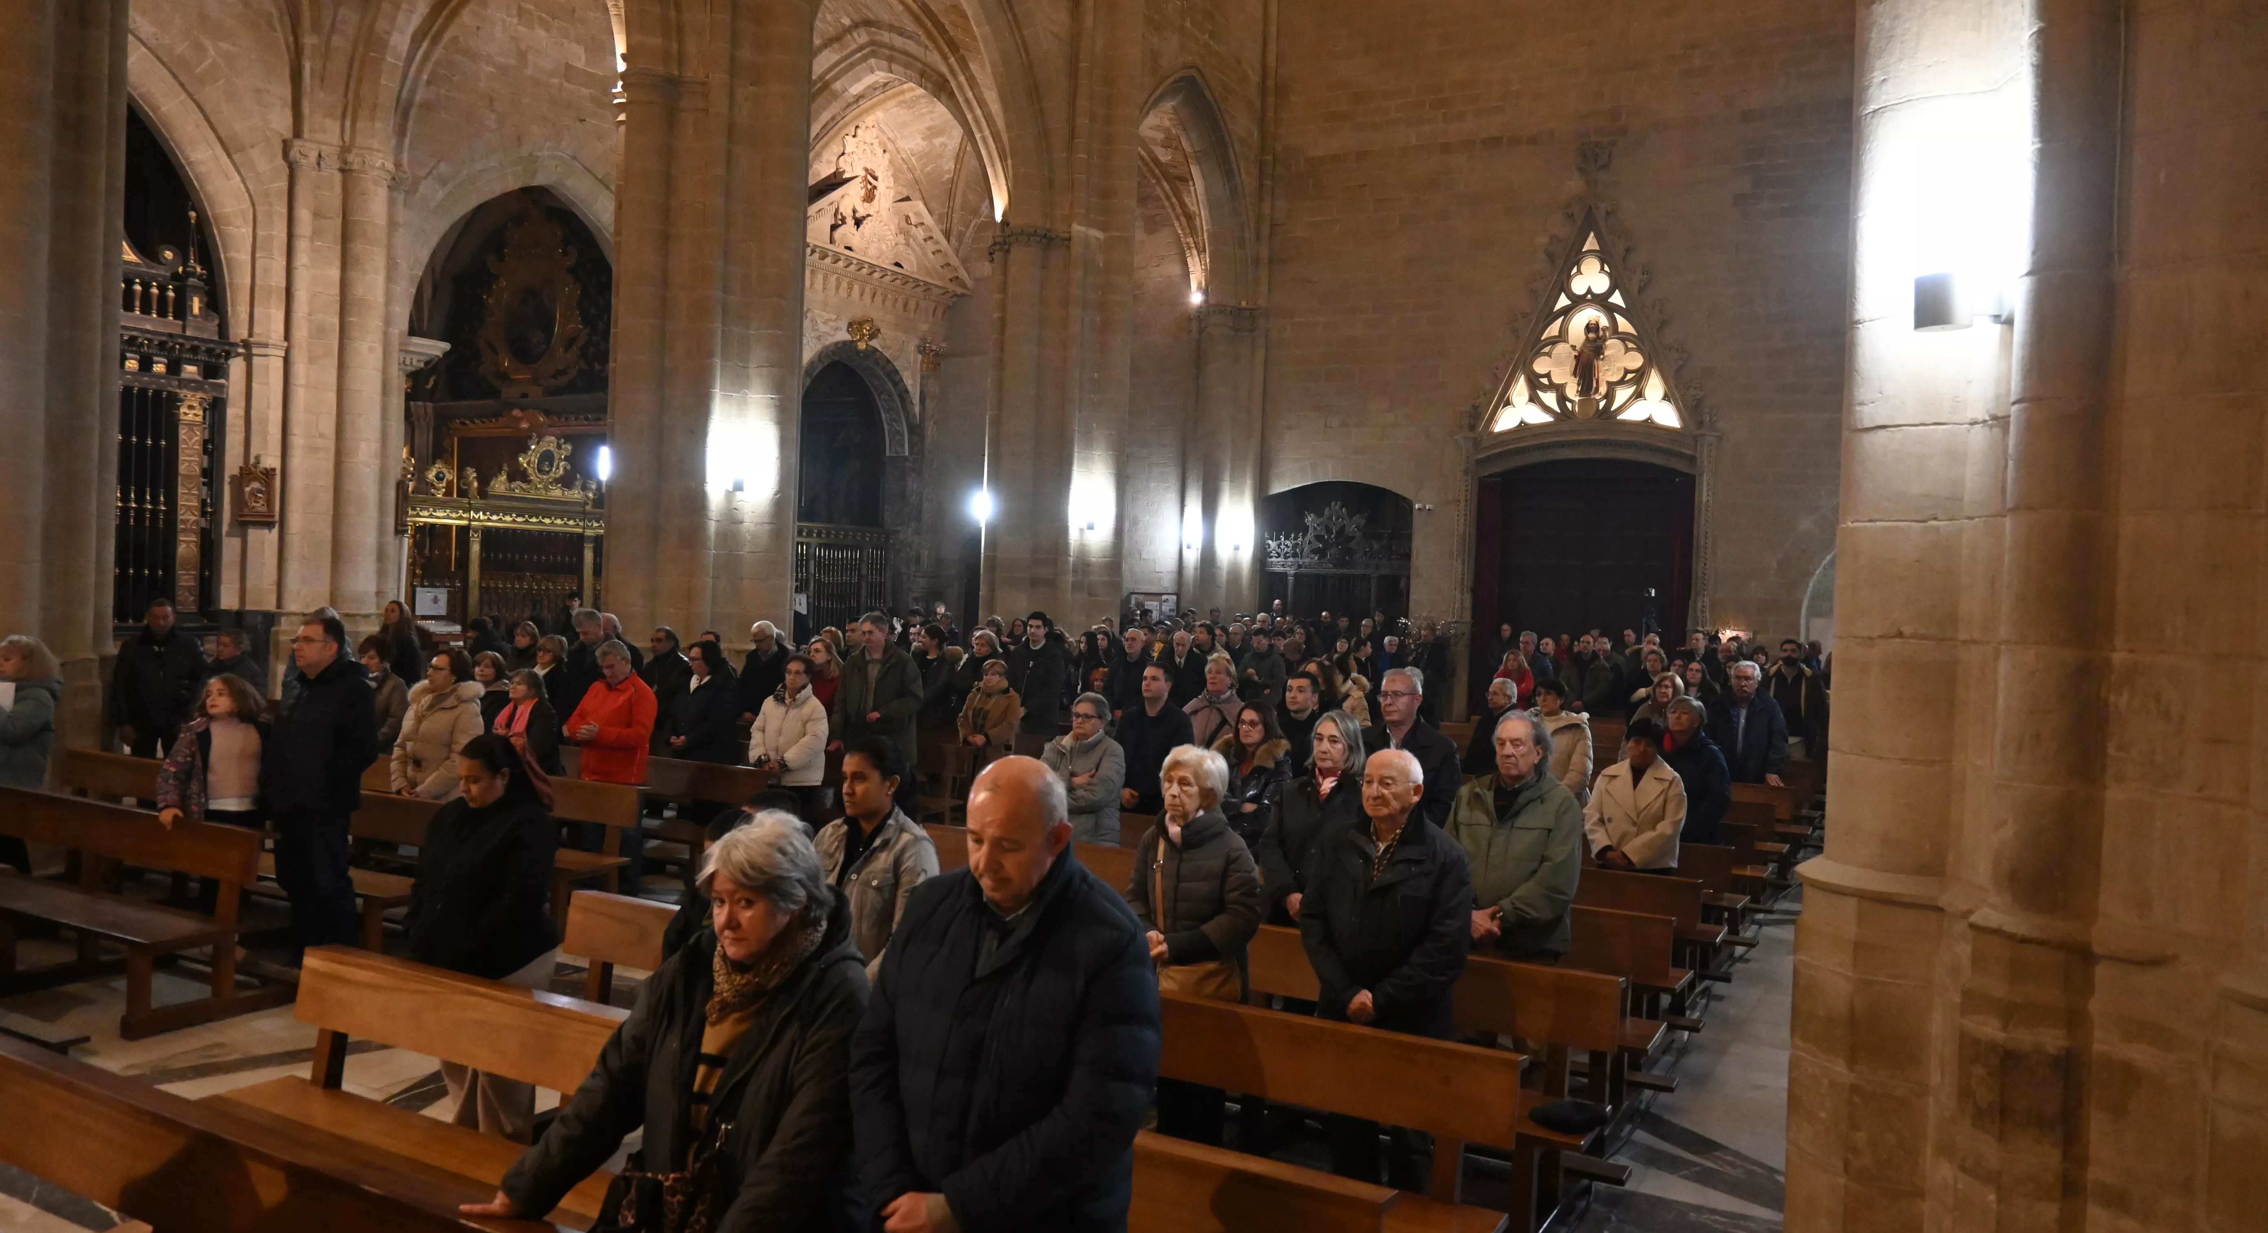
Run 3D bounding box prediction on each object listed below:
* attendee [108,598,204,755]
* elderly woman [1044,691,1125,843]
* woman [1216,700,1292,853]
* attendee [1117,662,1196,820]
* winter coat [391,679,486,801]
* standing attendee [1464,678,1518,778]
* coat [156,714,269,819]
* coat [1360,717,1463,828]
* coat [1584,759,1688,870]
[{"bbox_3d":[-6.821,0.784,10.577,0.554,1.822,0.356,2,0,-24],"label":"attendee"},{"bbox_3d":[-0.261,1.159,7.695,0.495,1.544,0.376,2,1,30],"label":"elderly woman"},{"bbox_3d":[0.561,1.190,7.253,0.495,1.544,0.356,2,1,27],"label":"woman"},{"bbox_3d":[0.130,1.119,8.879,0.500,1.700,0.330,2,1,28],"label":"attendee"},{"bbox_3d":[-3.782,0.756,8.217,0.480,0.820,0.350,2,1,30],"label":"winter coat"},{"bbox_3d":[2.713,1.223,11.322,0.500,1.600,0.340,2,1,35],"label":"standing attendee"},{"bbox_3d":[-4.750,0.809,7.832,0.520,0.580,0.320,2,1,-5],"label":"coat"},{"bbox_3d":[1.233,0.901,6.896,0.540,0.850,0.360,2,1,27],"label":"coat"},{"bbox_3d":[2.447,0.956,7.376,0.505,0.549,0.366,2,0,22],"label":"coat"}]

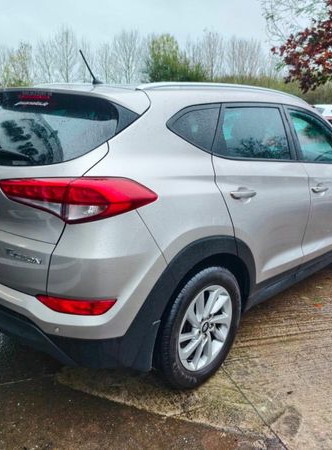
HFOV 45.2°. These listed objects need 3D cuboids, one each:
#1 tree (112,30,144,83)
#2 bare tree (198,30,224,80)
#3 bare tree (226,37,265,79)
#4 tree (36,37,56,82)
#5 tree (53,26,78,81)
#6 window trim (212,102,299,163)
[{"bbox_3d":[-2.893,-10.769,30.125,2.418,7.212,2.297,1,14,-6],"label":"tree"},{"bbox_3d":[3.286,-10.994,31.089,2.027,7.662,1.926,4,14,5],"label":"bare tree"},{"bbox_3d":[7.052,-12.895,37.387,3.550,8.820,3.550,2,14,0],"label":"bare tree"},{"bbox_3d":[-10.349,-12.203,34.610,1.940,7.670,1.940,2,14,0],"label":"tree"},{"bbox_3d":[-8.604,-12.709,34.949,2.210,8.610,2.210,2,14,0],"label":"tree"},{"bbox_3d":[0.509,-0.518,2.248,0.051,0.386,0.910,-15,-2,45],"label":"window trim"}]

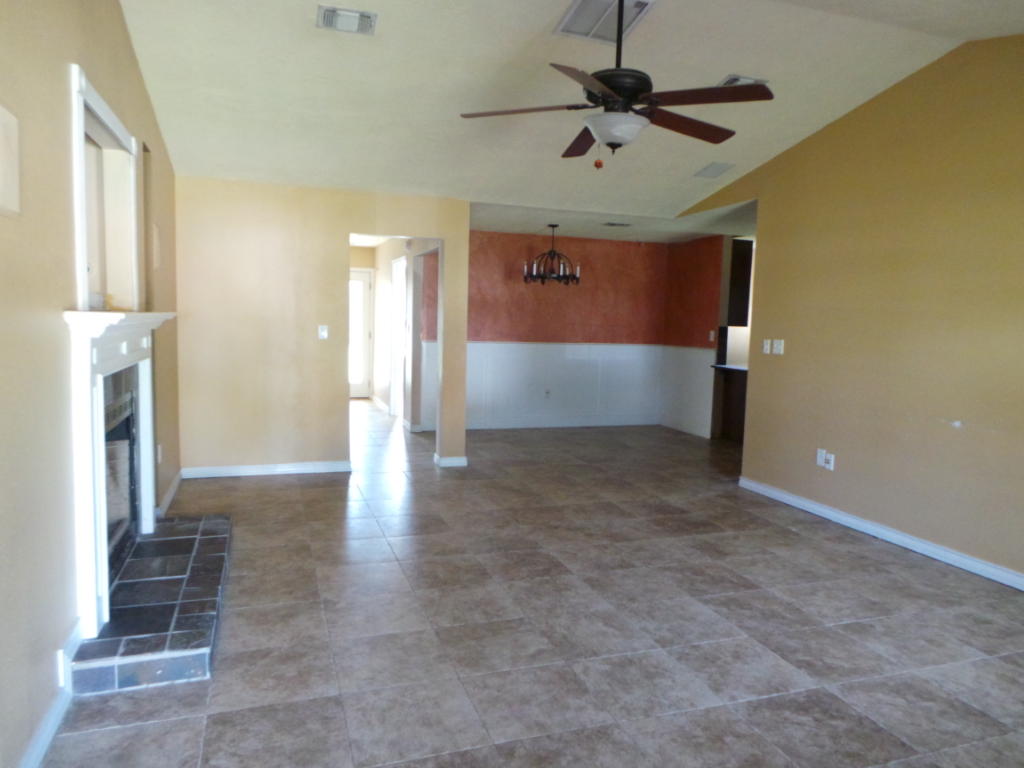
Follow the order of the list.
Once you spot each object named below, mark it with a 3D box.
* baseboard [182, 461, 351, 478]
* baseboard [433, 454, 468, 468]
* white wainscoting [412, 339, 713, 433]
[{"bbox_3d":[-2.069,0.734,5.828,1.359,0.090,0.021,0,5,-19],"label":"baseboard"},{"bbox_3d":[-0.569,0.725,6.437,0.271,0.090,0.154,0,5,-19],"label":"baseboard"},{"bbox_3d":[0.671,0.073,8.405,3.450,1.119,1.152,0,5,-19],"label":"white wainscoting"}]

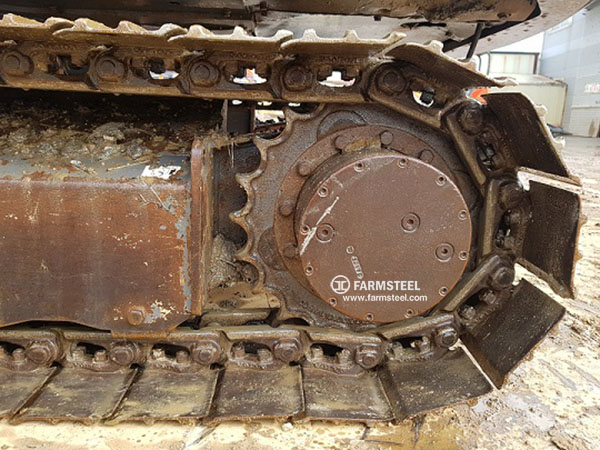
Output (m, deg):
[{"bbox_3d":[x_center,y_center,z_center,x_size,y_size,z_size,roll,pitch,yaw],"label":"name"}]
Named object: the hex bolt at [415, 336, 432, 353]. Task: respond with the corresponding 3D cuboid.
[{"bbox_3d":[0.294,0.283,1.067,0.033,0.026,0.033,-16,11,2],"label":"hex bolt"}]

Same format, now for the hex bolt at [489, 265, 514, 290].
[{"bbox_3d":[0.456,0.116,1.023,0.053,0.053,0.026,0,11,-1],"label":"hex bolt"}]

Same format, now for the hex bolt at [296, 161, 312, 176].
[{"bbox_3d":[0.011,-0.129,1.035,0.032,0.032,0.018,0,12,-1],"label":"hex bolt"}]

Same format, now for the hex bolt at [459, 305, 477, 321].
[{"bbox_3d":[0.398,0.208,1.068,0.024,0.029,0.029,37,9,-8],"label":"hex bolt"}]

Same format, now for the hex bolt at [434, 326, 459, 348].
[{"bbox_3d":[0.342,0.263,1.052,0.049,0.049,0.024,0,12,-1],"label":"hex bolt"}]

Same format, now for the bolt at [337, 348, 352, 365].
[{"bbox_3d":[0.106,0.312,1.071,0.033,0.026,0.033,5,11,-2],"label":"bolt"}]

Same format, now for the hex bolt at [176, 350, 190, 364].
[{"bbox_3d":[-0.277,0.316,1.074,0.029,0.026,0.028,0,12,-1],"label":"hex bolt"}]

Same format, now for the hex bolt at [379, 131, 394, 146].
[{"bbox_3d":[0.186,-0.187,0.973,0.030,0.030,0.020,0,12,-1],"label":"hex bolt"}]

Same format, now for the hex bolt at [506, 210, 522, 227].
[{"bbox_3d":[0.487,-0.015,1.024,0.024,0.029,0.029,-1,12,-1],"label":"hex bolt"}]

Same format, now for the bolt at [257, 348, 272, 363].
[{"bbox_3d":[-0.085,0.313,1.080,0.029,0.024,0.029,-1,12,-1],"label":"bolt"}]

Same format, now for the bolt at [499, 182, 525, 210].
[{"bbox_3d":[0.463,-0.064,0.988,0.053,0.053,0.026,0,11,-1],"label":"bolt"}]

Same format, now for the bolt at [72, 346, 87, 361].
[{"bbox_3d":[-0.533,0.310,1.087,0.030,0.025,0.030,0,11,-1],"label":"bolt"}]

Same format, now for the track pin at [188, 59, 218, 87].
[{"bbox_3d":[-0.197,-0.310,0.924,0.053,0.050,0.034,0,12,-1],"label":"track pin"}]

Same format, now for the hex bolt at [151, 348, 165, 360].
[{"bbox_3d":[-0.339,0.308,1.071,0.029,0.026,0.028,0,12,-1],"label":"hex bolt"}]

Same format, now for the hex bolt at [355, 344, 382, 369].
[{"bbox_3d":[0.160,0.309,1.058,0.053,0.053,0.026,0,11,-1],"label":"hex bolt"}]

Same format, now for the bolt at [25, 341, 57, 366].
[{"bbox_3d":[-0.605,0.299,1.052,0.053,0.051,0.034,0,12,-1],"label":"bolt"}]

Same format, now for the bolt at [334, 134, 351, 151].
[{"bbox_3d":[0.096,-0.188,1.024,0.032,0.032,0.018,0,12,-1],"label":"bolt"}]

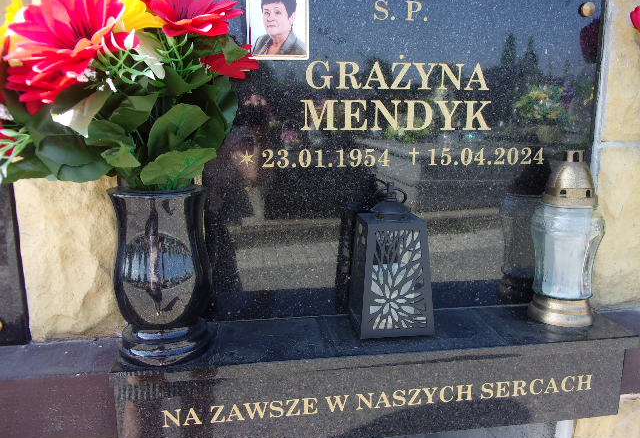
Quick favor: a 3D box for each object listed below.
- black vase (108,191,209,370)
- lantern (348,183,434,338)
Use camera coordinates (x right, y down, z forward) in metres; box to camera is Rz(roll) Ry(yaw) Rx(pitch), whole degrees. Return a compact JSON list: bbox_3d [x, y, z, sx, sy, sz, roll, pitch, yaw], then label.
[{"bbox_3d":[-0.168,0.056,0.554,0.100,0.173,0.100,-2,9,-9],"label":"black vase"},{"bbox_3d":[0.083,0.043,0.618,0.086,0.174,0.086,-1,9,-7],"label":"lantern"}]

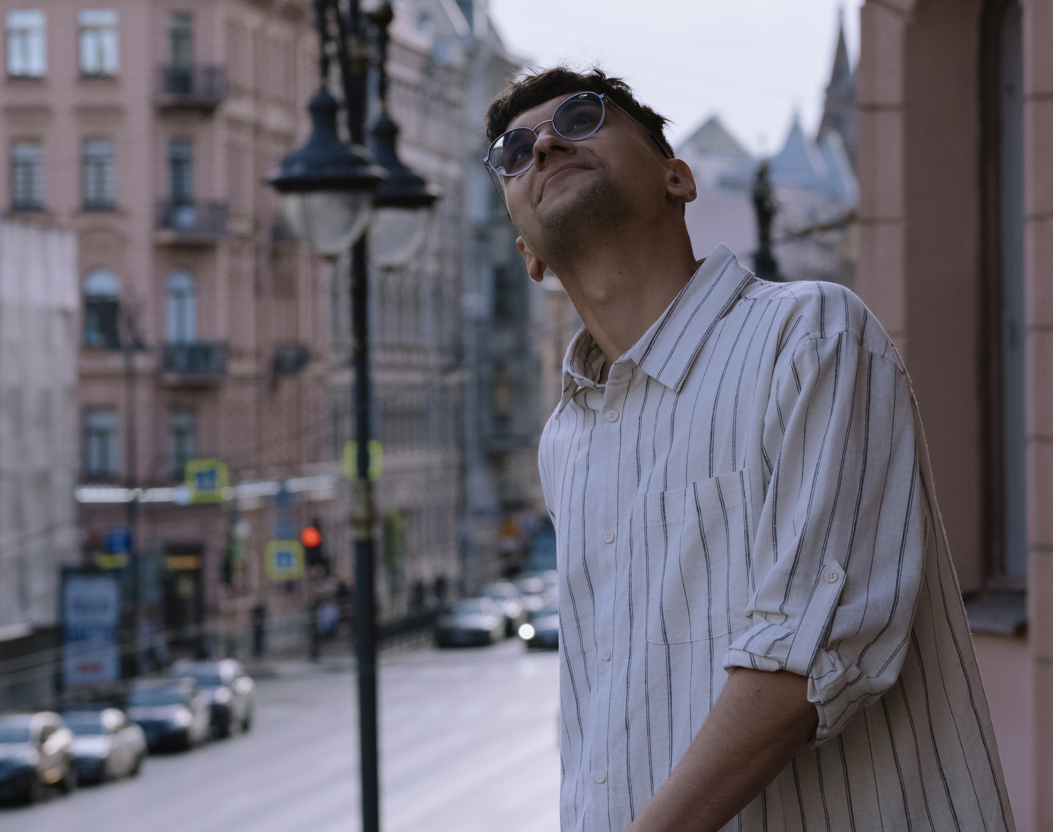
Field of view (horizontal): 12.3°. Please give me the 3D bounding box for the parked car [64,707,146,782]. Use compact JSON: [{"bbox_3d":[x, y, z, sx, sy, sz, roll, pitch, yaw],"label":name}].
[{"bbox_3d":[-10.157,7.483,112.670,1.800,1.500,4.500,0,0,5],"label":"parked car"}]

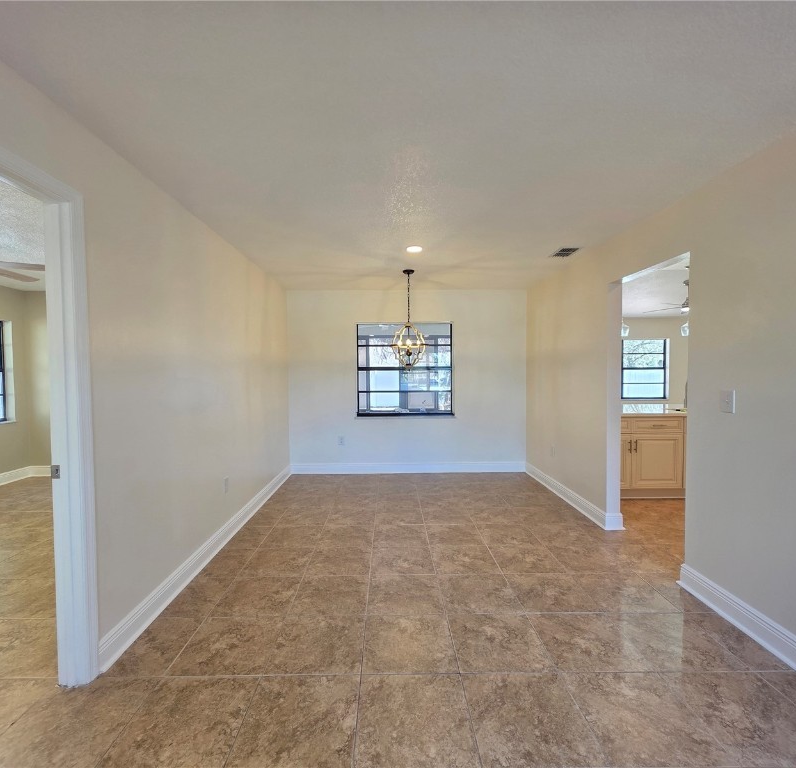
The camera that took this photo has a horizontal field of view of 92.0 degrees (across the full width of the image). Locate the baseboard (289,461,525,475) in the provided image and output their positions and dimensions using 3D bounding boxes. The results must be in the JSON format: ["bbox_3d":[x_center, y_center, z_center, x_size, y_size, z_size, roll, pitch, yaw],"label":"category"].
[{"bbox_3d":[0.141,1.124,5.133,3.120,0.140,0.022,0,1,-1],"label":"baseboard"}]

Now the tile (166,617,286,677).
[{"bbox_3d":[-0.840,1.315,1.936,0.448,0.015,0.421,0,2,-1],"label":"tile"}]

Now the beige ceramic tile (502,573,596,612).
[{"bbox_3d":[0.917,1.267,2.340,0.432,0.010,0.422,0,1,-1],"label":"beige ceramic tile"}]

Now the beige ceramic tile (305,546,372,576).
[{"bbox_3d":[-0.398,1.260,2.735,0.432,0.010,0.422,0,1,-1],"label":"beige ceramic tile"}]

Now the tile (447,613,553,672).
[{"bbox_3d":[0.504,1.316,1.964,0.448,0.015,0.421,0,2,-1],"label":"tile"}]

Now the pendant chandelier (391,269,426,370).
[{"bbox_3d":[0.119,-0.679,4.173,0.360,1.090,0.360,0,1,-1],"label":"pendant chandelier"}]

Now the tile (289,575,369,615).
[{"bbox_3d":[-0.401,1.302,2.366,0.448,0.015,0.421,0,2,-1],"label":"tile"}]

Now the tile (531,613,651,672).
[{"bbox_3d":[0.925,1.278,1.920,0.432,0.010,0.422,0,1,-1],"label":"tile"}]

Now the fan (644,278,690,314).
[{"bbox_3d":[3.568,-1.069,4.700,1.240,0.400,1.240,0,2,-1],"label":"fan"}]

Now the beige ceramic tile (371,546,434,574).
[{"bbox_3d":[0.038,1.289,2.797,0.448,0.015,0.421,0,2,-1],"label":"beige ceramic tile"}]

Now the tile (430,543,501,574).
[{"bbox_3d":[0.474,1.258,2.752,0.432,0.010,0.422,0,1,-1],"label":"tile"}]

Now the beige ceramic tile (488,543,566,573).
[{"bbox_3d":[0.934,1.290,2.815,0.448,0.015,0.421,0,2,-1],"label":"beige ceramic tile"}]

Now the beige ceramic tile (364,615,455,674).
[{"bbox_3d":[0.054,1.280,1.904,0.432,0.010,0.422,0,1,-1],"label":"beige ceramic tile"}]

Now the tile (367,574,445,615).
[{"bbox_3d":[0.047,1.303,2.376,0.448,0.015,0.421,0,2,-1],"label":"tile"}]

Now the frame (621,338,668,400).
[{"bbox_3d":[4.934,-0.283,7.711,0.930,1.200,0.080,0,1,-1],"label":"frame"}]

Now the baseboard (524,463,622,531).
[{"bbox_3d":[1.853,1.162,4.265,0.155,0.151,1.921,0,2,-1],"label":"baseboard"}]

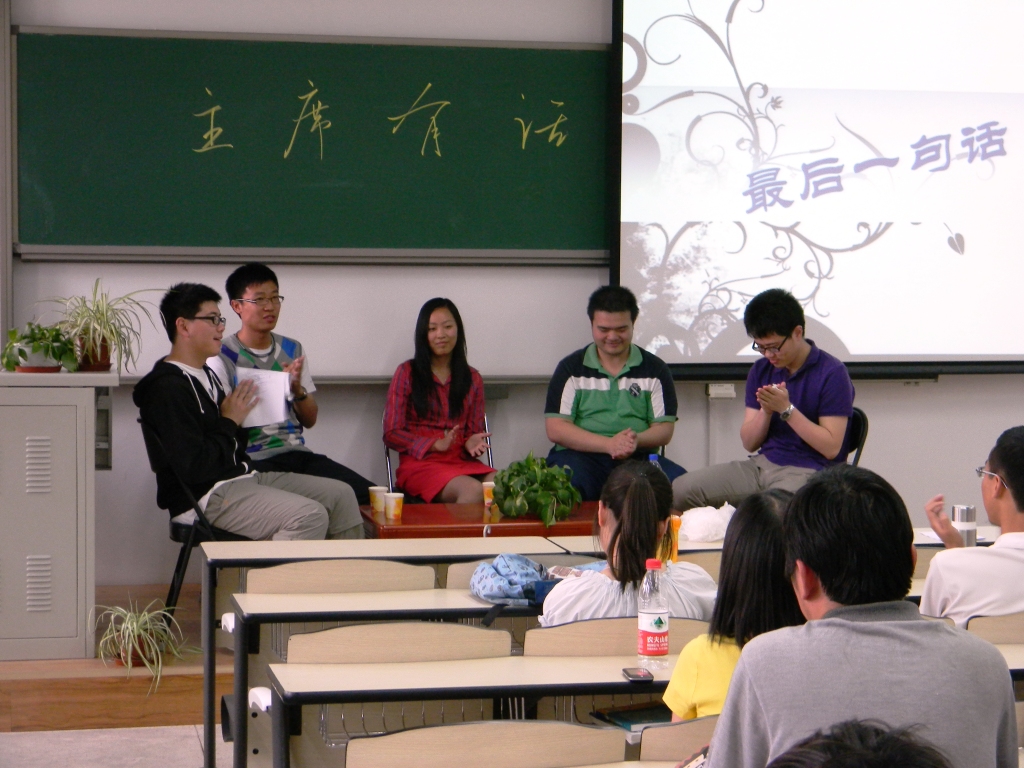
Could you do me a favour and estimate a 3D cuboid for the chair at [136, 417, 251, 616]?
[{"bbox_3d":[-1.129,0.543,7.400,0.520,0.820,0.450,0,3,-11],"label":"chair"}]

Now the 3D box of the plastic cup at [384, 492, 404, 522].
[{"bbox_3d":[-0.436,0.455,7.350,0.074,0.089,0.074,0,3,0],"label":"plastic cup"}]

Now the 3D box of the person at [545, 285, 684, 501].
[{"bbox_3d":[0.385,0.251,8.120,0.570,1.310,0.780,0,4,-1],"label":"person"}]

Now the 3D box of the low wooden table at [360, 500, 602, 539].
[{"bbox_3d":[0.056,0.716,7.559,1.200,0.450,0.620,0,4,-13],"label":"low wooden table"}]

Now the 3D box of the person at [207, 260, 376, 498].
[{"bbox_3d":[-0.890,0.213,7.820,0.520,1.390,0.780,-2,5,-33],"label":"person"}]

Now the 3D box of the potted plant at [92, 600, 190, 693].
[{"bbox_3d":[-1.279,0.899,6.840,0.330,0.300,0.330,0,4,-11],"label":"potted plant"}]

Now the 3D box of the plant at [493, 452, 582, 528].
[{"bbox_3d":[0.095,0.382,7.380,0.320,0.255,0.310,0,3,0],"label":"plant"}]

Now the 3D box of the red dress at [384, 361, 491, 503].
[{"bbox_3d":[-0.306,0.199,8.150,0.430,0.560,0.450,0,3,-13],"label":"red dress"}]

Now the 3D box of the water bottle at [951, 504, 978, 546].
[{"bbox_3d":[1.184,0.428,5.184,0.065,0.218,0.065,0,4,-11],"label":"water bottle"}]

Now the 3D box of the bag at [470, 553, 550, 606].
[{"bbox_3d":[0.006,0.492,5.120,0.230,0.120,0.210,0,3,-11],"label":"bag"}]

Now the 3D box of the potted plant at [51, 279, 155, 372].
[{"bbox_3d":[-1.512,-0.216,7.320,0.380,0.345,0.360,0,3,-11],"label":"potted plant"}]

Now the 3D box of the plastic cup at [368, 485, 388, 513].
[{"bbox_3d":[-0.507,0.441,7.532,0.074,0.092,0.074,1,4,0],"label":"plastic cup"}]

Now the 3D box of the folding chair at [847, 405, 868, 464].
[{"bbox_3d":[1.165,0.502,8.300,0.480,0.800,0.450,-2,5,-37],"label":"folding chair"}]

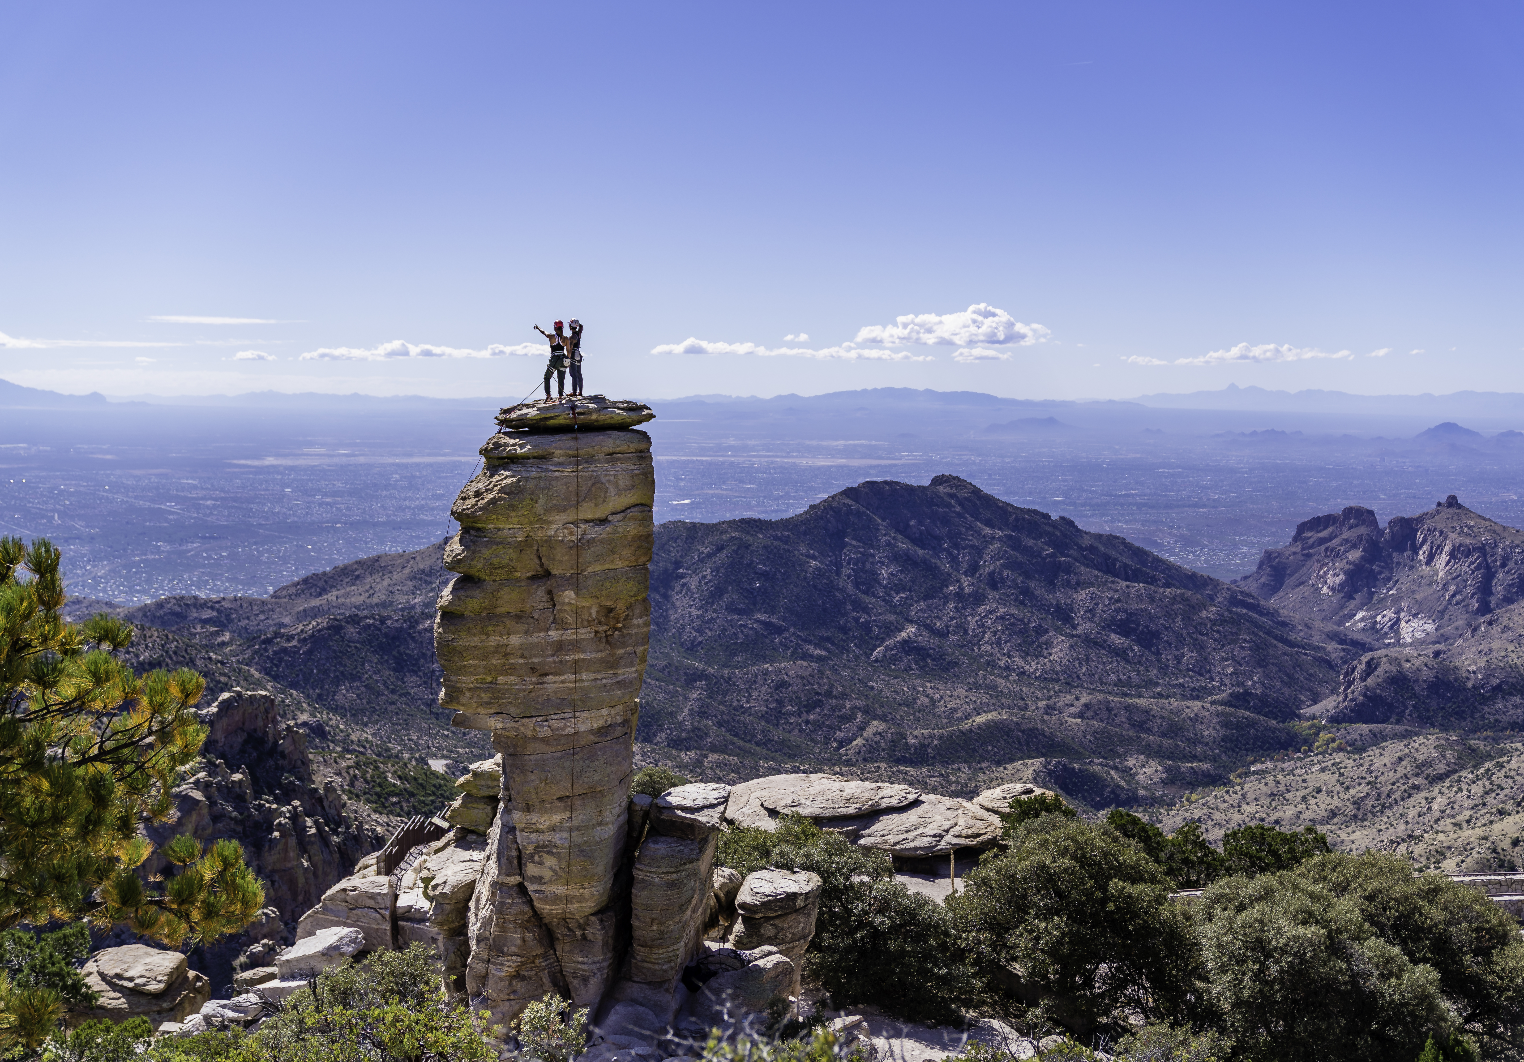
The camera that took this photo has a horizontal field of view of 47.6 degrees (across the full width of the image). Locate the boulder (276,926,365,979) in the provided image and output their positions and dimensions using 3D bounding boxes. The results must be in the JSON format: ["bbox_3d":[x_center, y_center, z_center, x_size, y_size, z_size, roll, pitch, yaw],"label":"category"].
[{"bbox_3d":[-10.347,9.880,40.500,2.000,0.950,1.400,0,5,0],"label":"boulder"}]

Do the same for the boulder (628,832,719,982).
[{"bbox_3d":[-2.023,8.318,38.300,1.850,2.900,2.200,-1,5,-15],"label":"boulder"}]

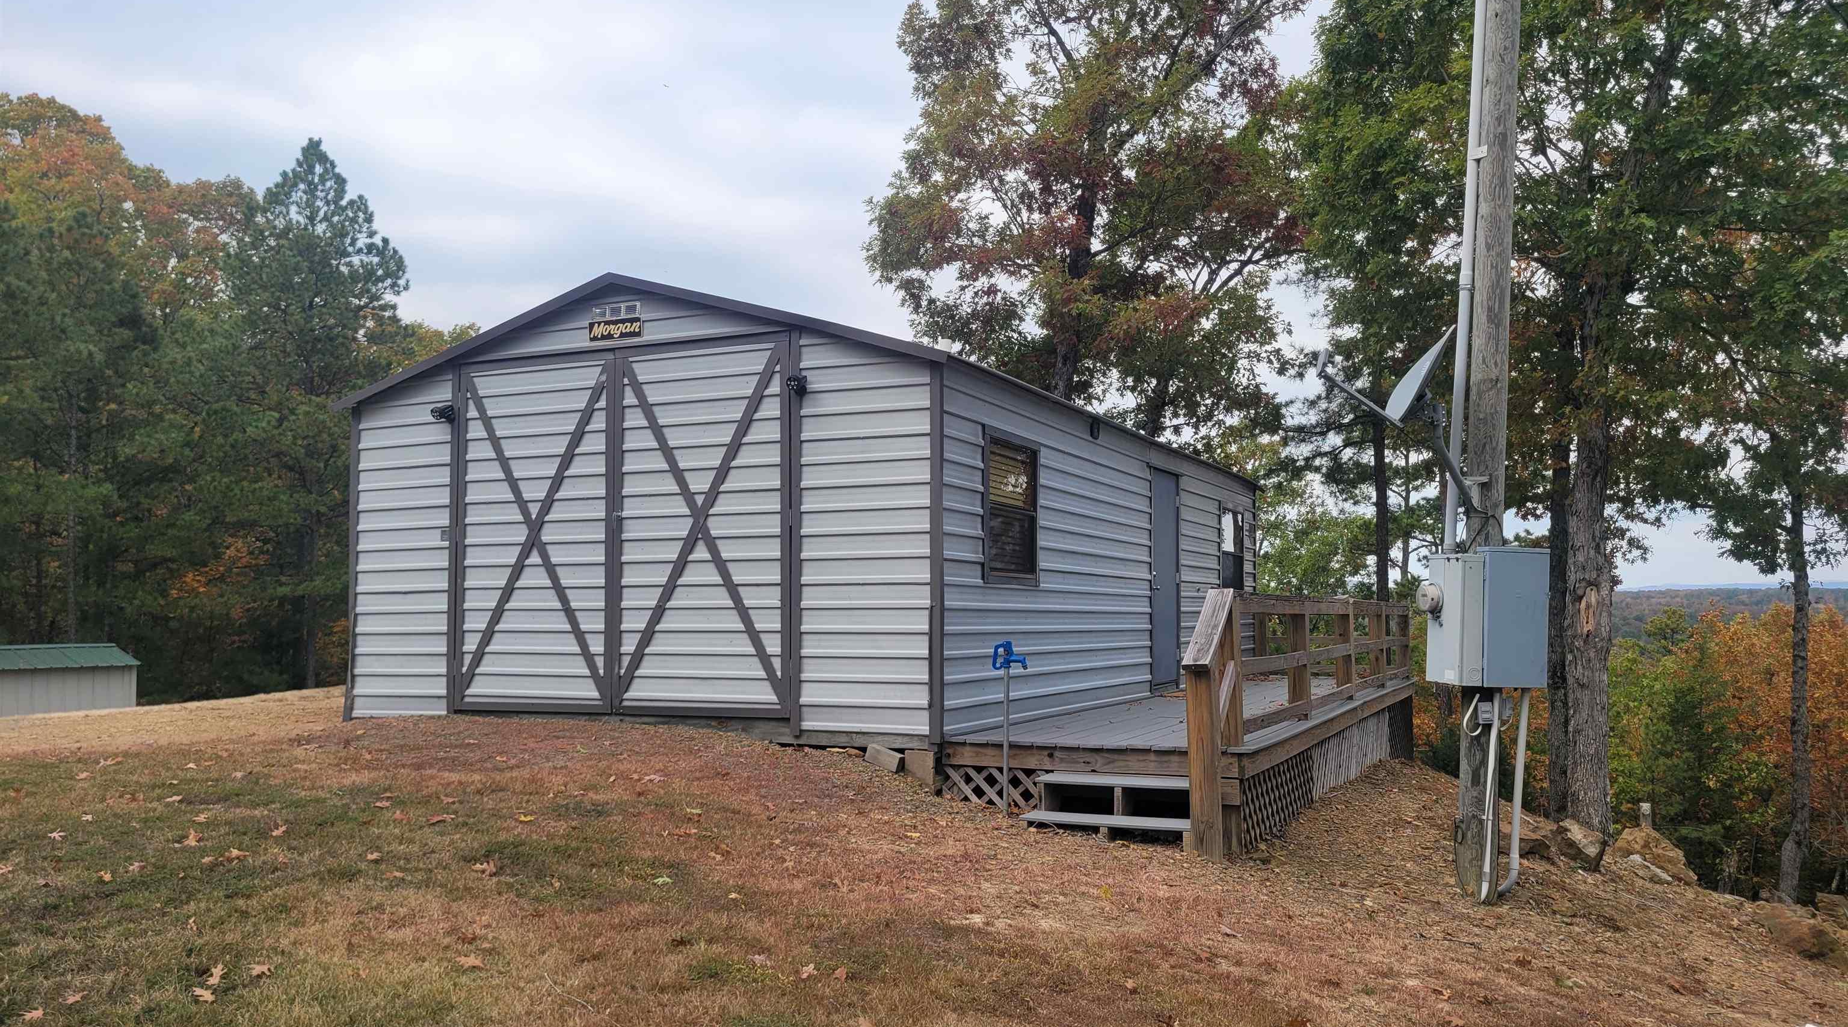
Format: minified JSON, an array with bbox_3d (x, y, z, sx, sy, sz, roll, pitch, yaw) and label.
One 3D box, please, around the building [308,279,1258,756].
[{"bbox_3d":[-0.257,0.223,13.417,5.129,3.167,8.877,-2,-5,26],"label":"building"}]

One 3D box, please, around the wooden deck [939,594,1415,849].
[{"bbox_3d":[2.830,1.475,11.900,1.795,1.498,9.734,-2,-5,26],"label":"wooden deck"}]

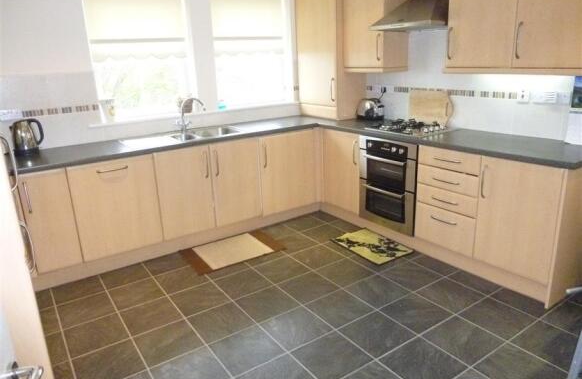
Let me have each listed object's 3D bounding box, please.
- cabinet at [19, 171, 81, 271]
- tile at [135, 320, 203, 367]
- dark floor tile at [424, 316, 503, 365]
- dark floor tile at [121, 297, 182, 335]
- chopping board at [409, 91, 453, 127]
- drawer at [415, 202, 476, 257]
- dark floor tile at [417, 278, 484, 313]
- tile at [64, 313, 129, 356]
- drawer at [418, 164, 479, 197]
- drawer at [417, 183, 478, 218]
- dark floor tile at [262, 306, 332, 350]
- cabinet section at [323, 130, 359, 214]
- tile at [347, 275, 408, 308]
[{"bbox_3d":[-1.837,0.166,3.187,0.299,0.727,0.570,-13,20,-32],"label":"cabinet"},{"bbox_3d":[-0.698,0.876,2.417,0.325,0.012,0.325,-13,20,-32],"label":"tile"},{"bbox_3d":[0.944,0.830,2.321,0.325,0.012,0.325,-13,20,-32],"label":"dark floor tile"},{"bbox_3d":[-0.873,0.795,2.638,0.326,0.010,0.322,-13,20,-32],"label":"dark floor tile"},{"bbox_3d":[1.185,-0.686,3.581,0.018,0.302,0.454,-2,14,-35],"label":"chopping board"},{"bbox_3d":[1.263,0.246,3.152,0.380,0.287,0.499,-13,20,-32],"label":"drawer"},{"bbox_3d":[1.025,0.686,2.726,0.325,0.010,0.325,-13,20,-32],"label":"dark floor tile"},{"bbox_3d":[-1.154,0.871,2.507,0.325,0.012,0.325,-13,20,-32],"label":"tile"},{"bbox_3d":[1.294,-0.115,3.096,0.480,0.141,0.495,-13,20,-32],"label":"drawer"},{"bbox_3d":[1.276,0.027,3.079,0.500,0.142,0.495,-13,20,-32],"label":"drawer"},{"bbox_3d":[0.030,0.817,2.475,0.322,0.010,0.322,-13,20,-32],"label":"dark floor tile"},{"bbox_3d":[0.663,-0.215,3.937,0.530,0.712,0.499,-13,20,-32],"label":"cabinet section"},{"bbox_3d":[0.586,0.686,2.825,0.322,0.010,0.322,-13,20,-32],"label":"tile"}]

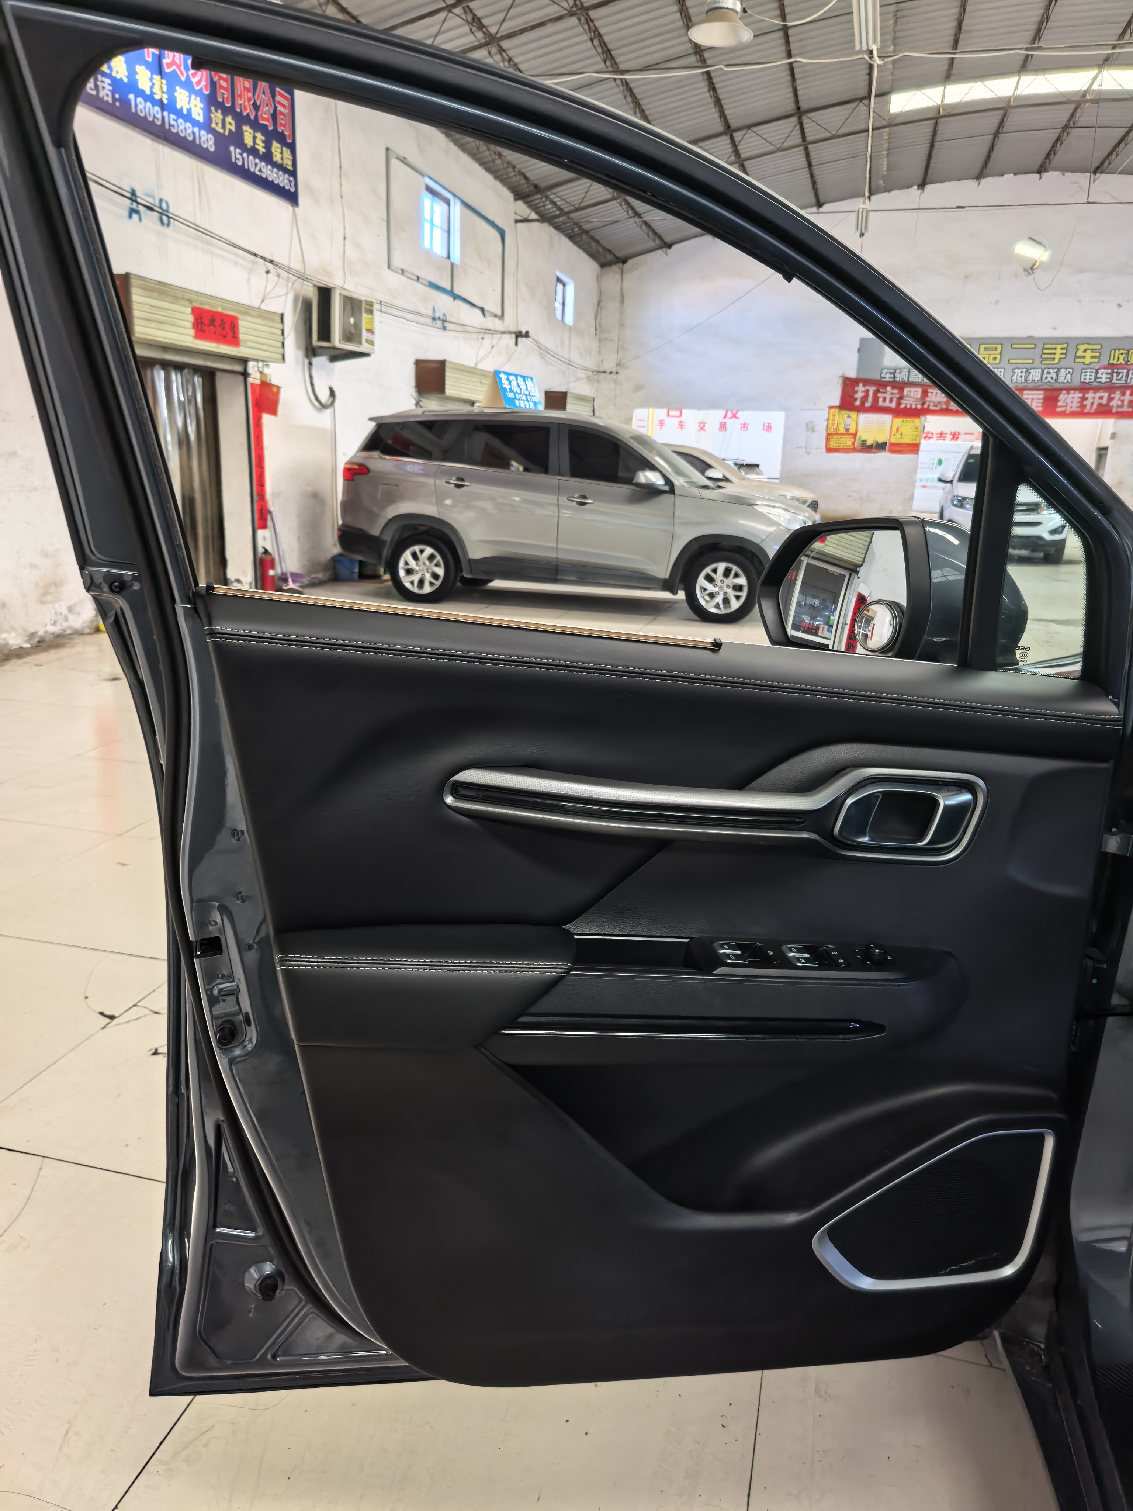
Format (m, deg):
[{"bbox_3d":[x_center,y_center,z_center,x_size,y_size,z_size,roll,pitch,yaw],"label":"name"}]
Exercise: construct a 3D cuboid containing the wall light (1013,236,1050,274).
[{"bbox_3d":[8.835,-9.496,19.900,0.660,0.680,0.250,5,16,13],"label":"wall light"}]

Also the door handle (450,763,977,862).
[{"bbox_3d":[0.138,0.055,1.000,0.512,0.080,0.055,2,15,-8],"label":"door handle"}]

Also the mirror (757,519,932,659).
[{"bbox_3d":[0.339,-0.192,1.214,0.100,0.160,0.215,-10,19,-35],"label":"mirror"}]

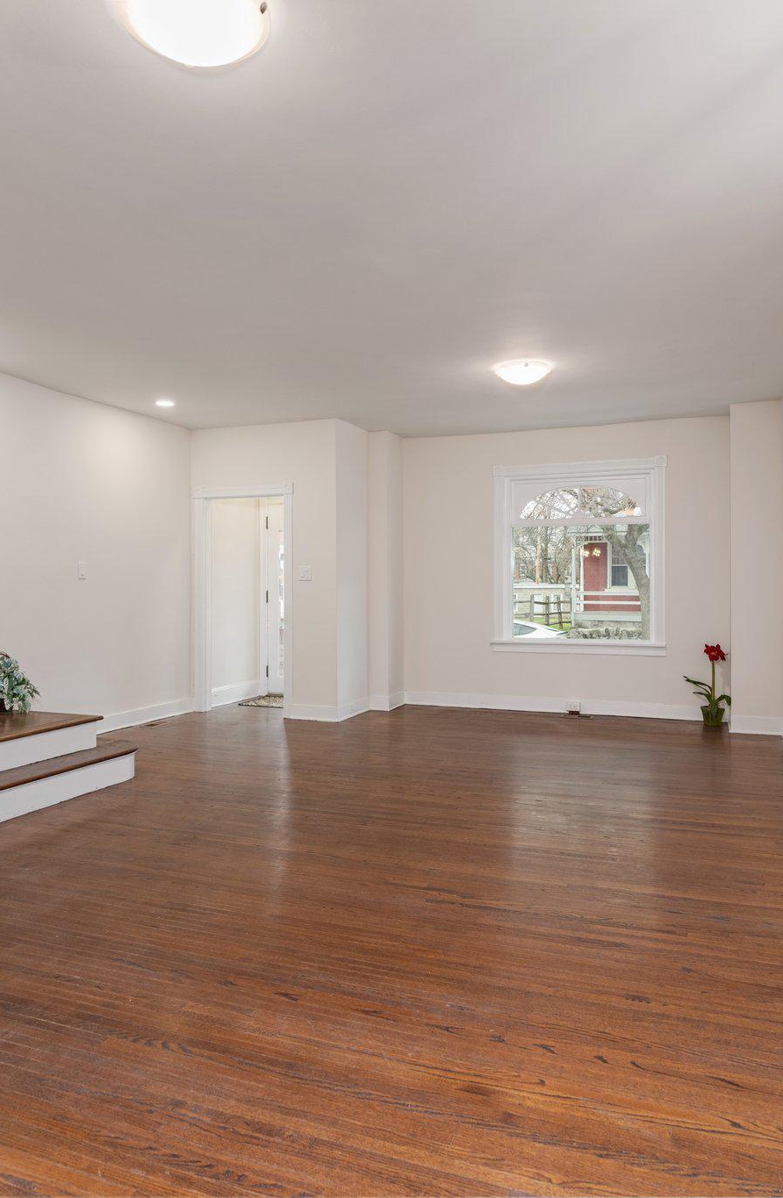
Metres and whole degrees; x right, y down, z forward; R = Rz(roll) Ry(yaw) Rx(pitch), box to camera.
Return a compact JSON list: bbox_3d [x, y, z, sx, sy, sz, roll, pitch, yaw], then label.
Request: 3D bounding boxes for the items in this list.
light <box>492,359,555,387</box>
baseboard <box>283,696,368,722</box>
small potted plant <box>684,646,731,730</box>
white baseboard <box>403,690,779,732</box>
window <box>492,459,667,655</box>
[{"bbox_3d":[0.888,-1.510,5.345,0.390,0.130,0.390,0,1,0],"label":"light"},{"bbox_3d":[-0.583,1.017,7.486,0.547,0.138,0.708,0,1,21],"label":"baseboard"},{"bbox_3d":[2.698,0.734,6.825,0.369,0.701,0.300,0,1,21],"label":"small potted plant"},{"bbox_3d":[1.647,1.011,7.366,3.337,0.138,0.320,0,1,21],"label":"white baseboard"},{"bbox_3d":[1.727,-0.381,7.484,1.603,1.806,0.140,0,1,21],"label":"window"}]

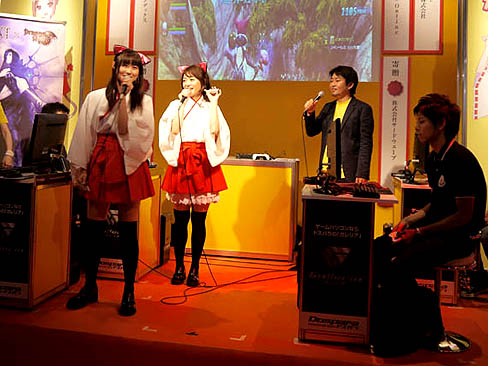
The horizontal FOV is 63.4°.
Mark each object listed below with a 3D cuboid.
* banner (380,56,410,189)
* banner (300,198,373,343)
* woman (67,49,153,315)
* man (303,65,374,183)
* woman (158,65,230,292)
[{"bbox_3d":[1.501,-0.515,3.950,0.285,1.490,0.030,2,4,8],"label":"banner"},{"bbox_3d":[0.479,0.457,2.048,0.365,0.745,0.050,2,3,6],"label":"banner"},{"bbox_3d":[-0.798,-0.025,2.403,0.500,1.582,0.420,1,3,-6],"label":"woman"},{"bbox_3d":[0.739,-0.091,3.251,0.500,1.710,0.430,4,4,37],"label":"man"},{"bbox_3d":[-0.355,-0.066,2.925,0.520,1.628,0.380,2,3,-2],"label":"woman"}]

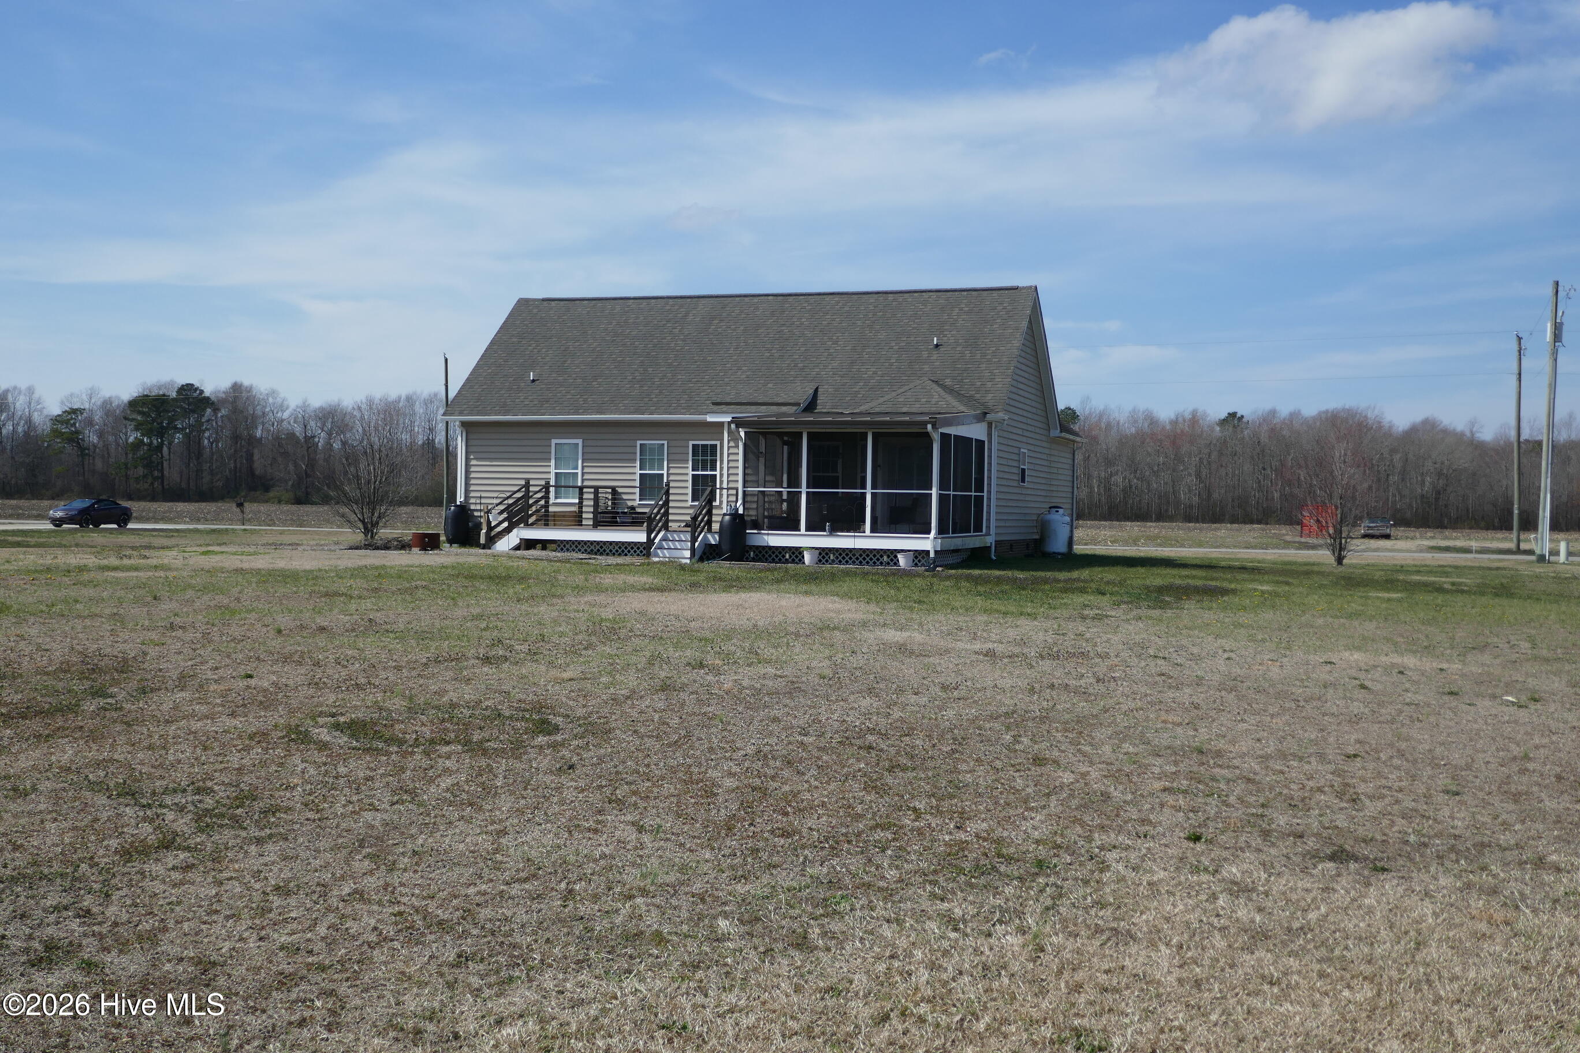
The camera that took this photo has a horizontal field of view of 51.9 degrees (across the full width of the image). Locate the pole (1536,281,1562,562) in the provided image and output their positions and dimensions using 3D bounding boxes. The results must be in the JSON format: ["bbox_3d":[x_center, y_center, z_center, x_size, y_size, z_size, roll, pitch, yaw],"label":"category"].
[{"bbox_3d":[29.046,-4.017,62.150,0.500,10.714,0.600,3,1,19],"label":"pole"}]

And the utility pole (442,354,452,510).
[{"bbox_3d":[-20.707,-5.031,97.566,0.280,10.377,0.280,1,1,19],"label":"utility pole"}]

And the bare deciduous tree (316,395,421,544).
[{"bbox_3d":[-11.596,-1.559,44.800,2.800,4.037,2.800,1,1,19],"label":"bare deciduous tree"}]

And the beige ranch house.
[{"bbox_3d":[-0.857,-2.659,40.311,13.900,6.400,14.800,1,1,19],"label":"beige ranch house"}]

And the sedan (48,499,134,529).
[{"bbox_3d":[-35.423,-0.645,82.291,1.840,1.440,4.690,1,1,18],"label":"sedan"}]

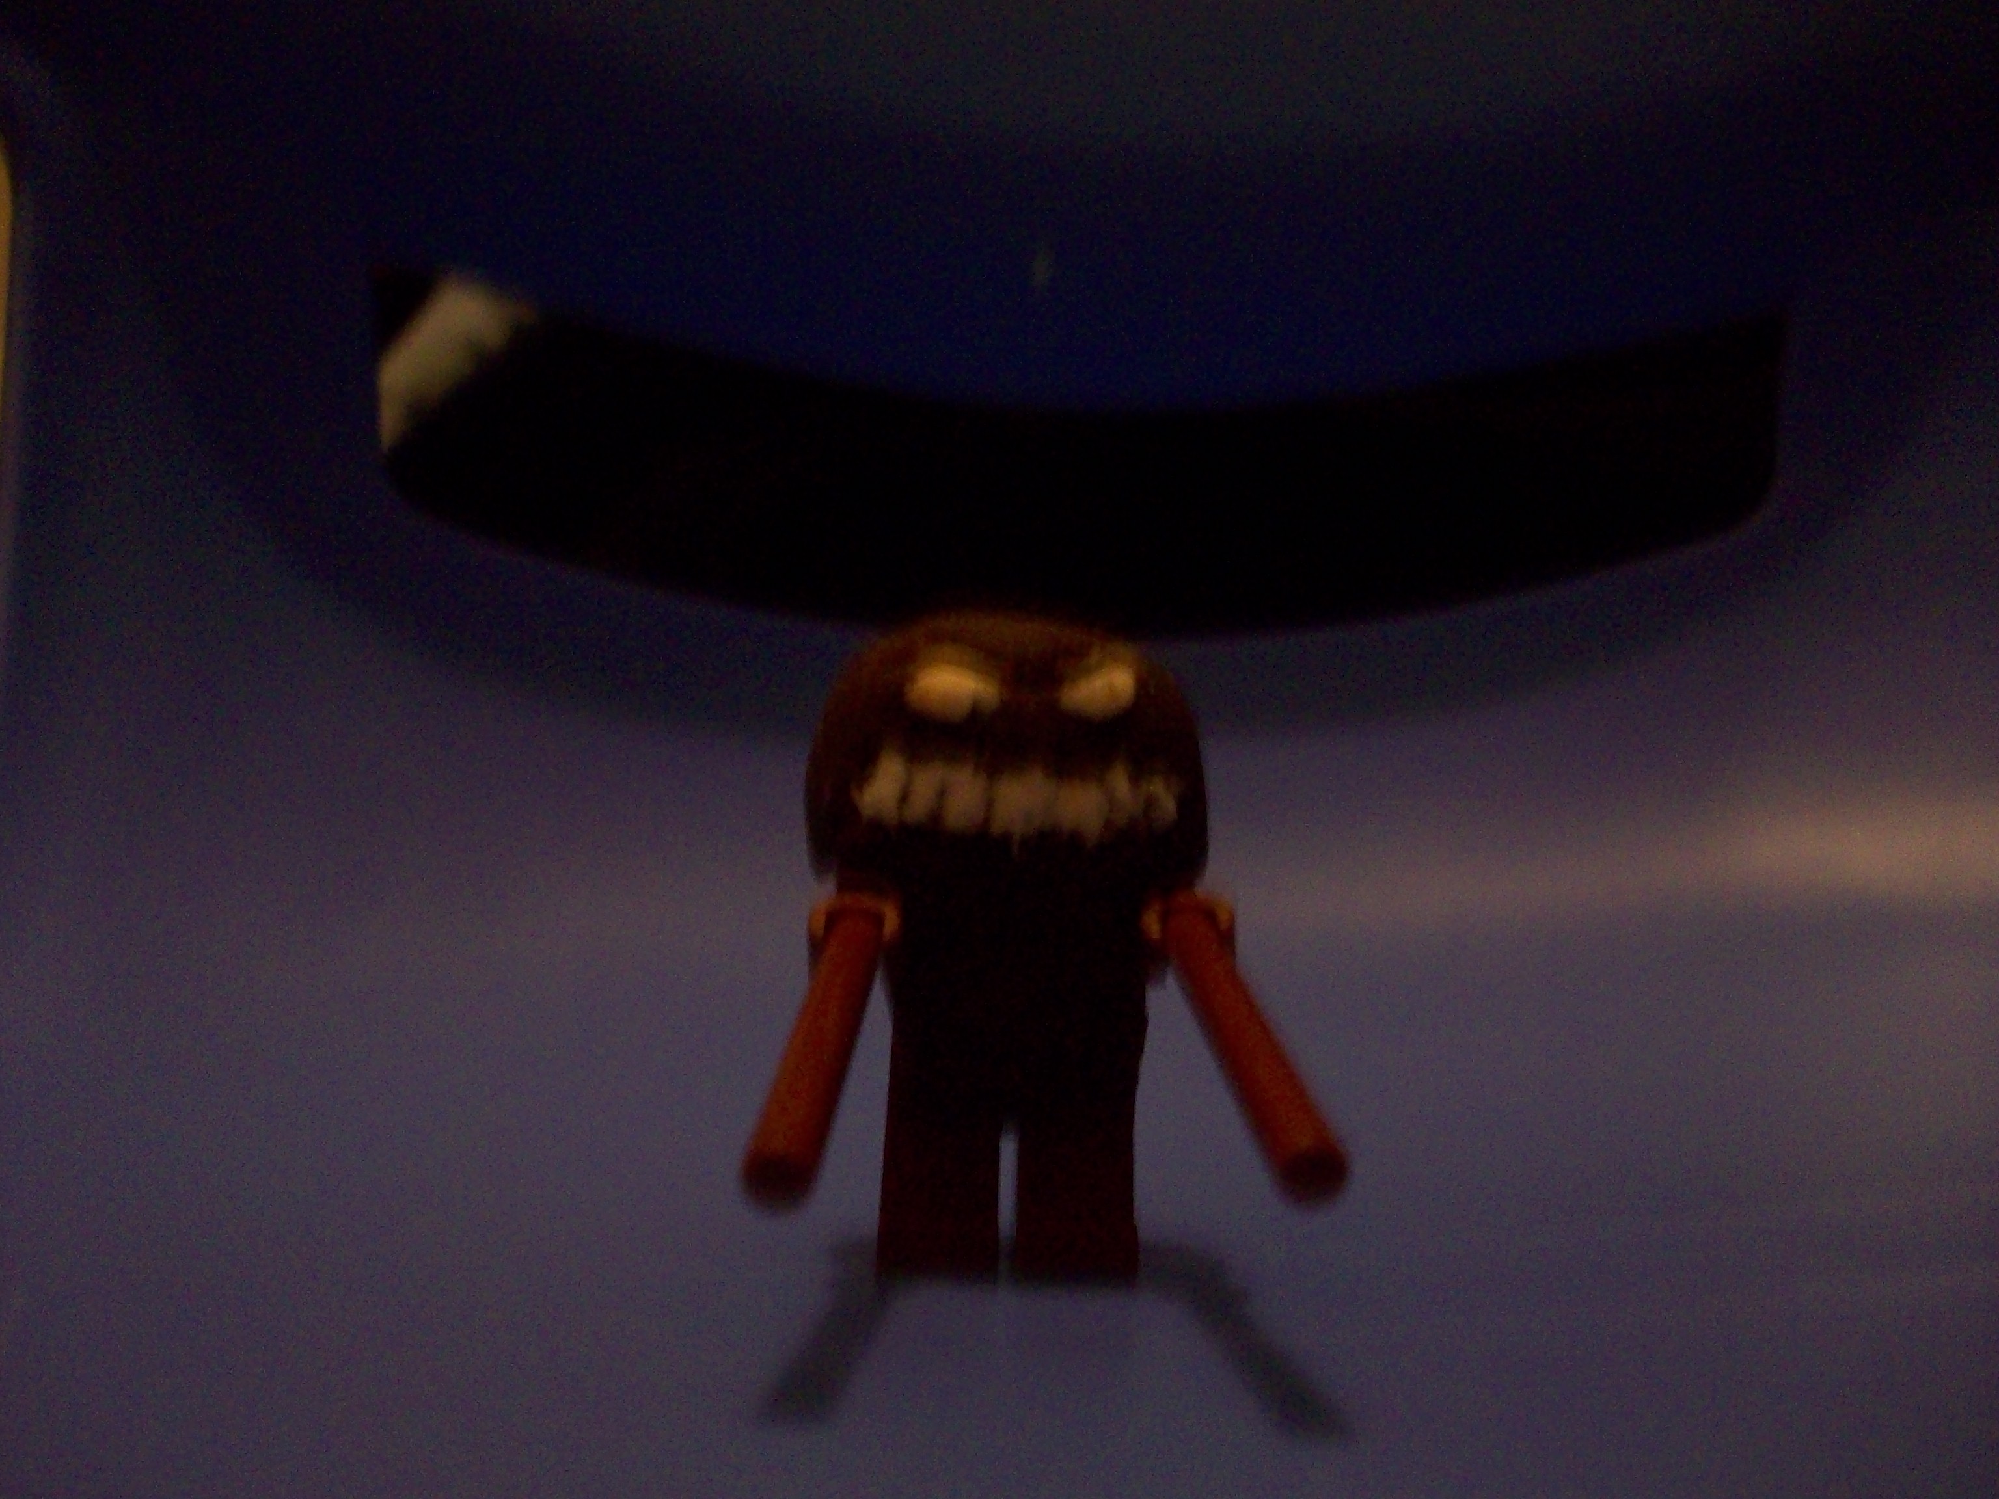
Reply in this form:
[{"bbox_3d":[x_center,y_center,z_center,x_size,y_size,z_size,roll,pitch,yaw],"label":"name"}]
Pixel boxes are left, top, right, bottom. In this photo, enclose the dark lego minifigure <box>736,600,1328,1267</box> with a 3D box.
[{"bbox_3d":[0.001,0.013,0.109,0.028,0.041,0.039,0,4,-2],"label":"dark lego minifigure"}]

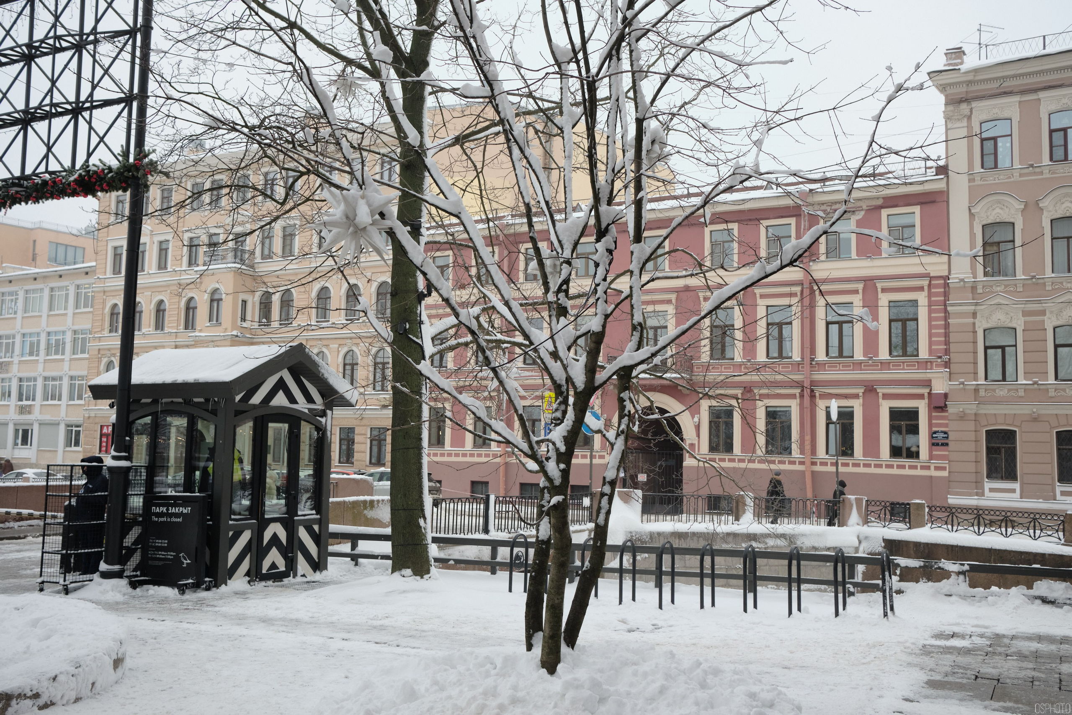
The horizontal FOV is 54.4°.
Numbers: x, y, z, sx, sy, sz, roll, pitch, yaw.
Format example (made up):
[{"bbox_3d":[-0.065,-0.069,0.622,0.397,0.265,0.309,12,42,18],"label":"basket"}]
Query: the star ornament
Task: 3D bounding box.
[{"bbox_3d":[-1.545,-1.154,8.900,0.670,0.670,0.670,2,-6,-10],"label":"star ornament"}]

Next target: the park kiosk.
[{"bbox_3d":[-4.737,1.542,15.825,2.982,3.404,2.603,-2,-7,31],"label":"park kiosk"}]

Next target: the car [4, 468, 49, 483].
[{"bbox_3d":[-24.572,6.164,51.000,4.500,1.450,1.800,-2,-7,32],"label":"car"}]

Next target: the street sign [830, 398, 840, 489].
[{"bbox_3d":[9.005,3.180,31.300,0.120,3.850,0.680,1,-6,2],"label":"street sign"}]

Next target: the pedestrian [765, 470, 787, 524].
[{"bbox_3d":[7.394,4.278,32.000,0.500,1.680,0.580,-1,-6,20],"label":"pedestrian"}]

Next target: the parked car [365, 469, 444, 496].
[{"bbox_3d":[-5.374,5.404,43.000,4.500,1.520,1.820,-2,-7,31],"label":"parked car"}]

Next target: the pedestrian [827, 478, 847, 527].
[{"bbox_3d":[9.117,4.453,31.600,0.600,1.540,0.520,-1,-6,23],"label":"pedestrian"}]

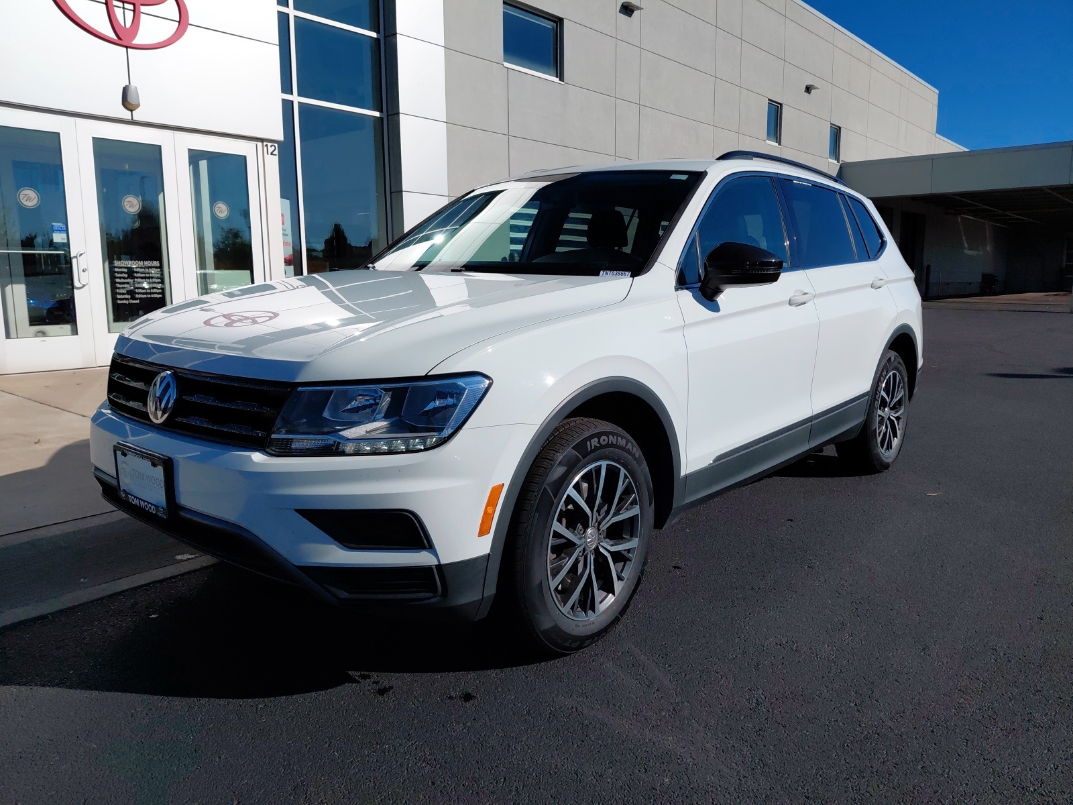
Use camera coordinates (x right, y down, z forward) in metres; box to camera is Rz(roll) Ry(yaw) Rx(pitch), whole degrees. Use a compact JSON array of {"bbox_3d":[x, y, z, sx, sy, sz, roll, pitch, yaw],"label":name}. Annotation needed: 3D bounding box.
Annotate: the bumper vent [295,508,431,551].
[{"bbox_3d":[-0.429,0.316,1.930,0.335,0.095,0.085,0,9,8],"label":"bumper vent"}]

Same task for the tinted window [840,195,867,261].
[{"bbox_3d":[1.614,-0.894,3.950,0.040,0.345,0.170,-19,-5,42],"label":"tinted window"}]

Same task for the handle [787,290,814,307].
[{"bbox_3d":[1.095,-0.433,3.202,0.050,0.048,0.235,6,11,40],"label":"handle"}]

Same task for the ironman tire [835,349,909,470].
[{"bbox_3d":[1.931,0.039,4.428,0.225,0.710,0.710,8,12,40],"label":"ironman tire"}]

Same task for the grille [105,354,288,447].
[{"bbox_3d":[-1.021,-0.021,2.173,1.060,0.195,0.130,8,12,40],"label":"grille"}]

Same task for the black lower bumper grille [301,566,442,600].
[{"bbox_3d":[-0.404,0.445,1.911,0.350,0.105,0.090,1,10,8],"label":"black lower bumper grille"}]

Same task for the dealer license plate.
[{"bbox_3d":[-1.083,0.215,2.146,0.315,0.165,0.025,6,11,40],"label":"dealer license plate"}]

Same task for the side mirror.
[{"bbox_3d":[0.690,-0.445,2.612,0.225,0.195,0.190,6,11,40],"label":"side mirror"}]

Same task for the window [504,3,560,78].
[{"bbox_3d":[-0.115,-6.792,14.602,0.100,1.208,1.715,7,11,41],"label":"window"}]

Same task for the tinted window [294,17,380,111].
[{"bbox_3d":[-2.917,-4.971,11.451,0.050,1.100,1.430,6,11,40],"label":"tinted window"}]

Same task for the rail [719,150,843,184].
[{"bbox_3d":[1.276,-1.155,3.848,0.055,0.090,1.620,8,12,40],"label":"rail"}]

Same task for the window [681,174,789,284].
[{"bbox_3d":[0.733,-0.674,2.930,0.050,0.466,1.018,-17,-4,41],"label":"window"}]

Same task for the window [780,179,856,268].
[{"bbox_3d":[1.284,-0.810,3.580,0.040,0.403,0.844,-17,-4,41],"label":"window"}]

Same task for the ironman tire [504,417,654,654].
[{"bbox_3d":[0.100,0.390,2.294,0.225,0.705,0.710,6,11,38],"label":"ironman tire"}]

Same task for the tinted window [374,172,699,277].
[{"bbox_3d":[-0.071,-0.725,3.169,1.450,0.120,0.830,8,46,40],"label":"tinted window"}]

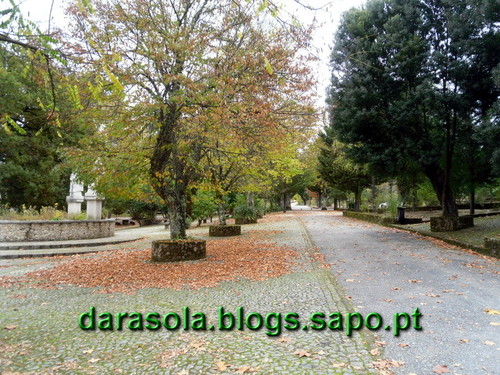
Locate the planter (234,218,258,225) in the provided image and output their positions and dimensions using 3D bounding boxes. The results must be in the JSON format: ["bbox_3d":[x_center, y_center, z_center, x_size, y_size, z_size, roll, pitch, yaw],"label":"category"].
[{"bbox_3d":[-0.250,2.444,28.900,1.580,0.420,1.550,0,-2,5],"label":"planter"}]

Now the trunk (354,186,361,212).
[{"bbox_3d":[11.298,1.261,42.500,0.560,2.750,0.560,0,-2,5],"label":"trunk"}]

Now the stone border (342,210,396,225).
[{"bbox_3d":[10.026,2.568,35.866,1.000,0.480,17.500,0,-2,5],"label":"stone border"}]

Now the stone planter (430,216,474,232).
[{"bbox_3d":[9.740,1.736,19.500,1.800,0.620,1.600,-1,-2,26],"label":"stone planter"}]

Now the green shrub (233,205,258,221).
[{"bbox_3d":[-0.280,1.669,27.000,1.700,1.050,1.550,0,-2,0],"label":"green shrub"}]

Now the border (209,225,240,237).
[{"bbox_3d":[-1.145,1.978,18.600,1.470,0.480,1.450,0,-2,0],"label":"border"}]

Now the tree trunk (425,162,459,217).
[{"bbox_3d":[9.234,0.121,19.500,1.400,2.600,1.000,-1,-2,25],"label":"tree trunk"}]

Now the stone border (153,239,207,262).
[{"bbox_3d":[-1.963,1.702,11.100,1.480,0.520,1.450,0,-2,0],"label":"stone border"}]

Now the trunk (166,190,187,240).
[{"bbox_3d":[-2.004,0.763,11.100,0.530,1.380,0.480,0,-2,0],"label":"trunk"}]

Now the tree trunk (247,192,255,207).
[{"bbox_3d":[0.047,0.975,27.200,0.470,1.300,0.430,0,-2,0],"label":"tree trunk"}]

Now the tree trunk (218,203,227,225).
[{"bbox_3d":[-1.265,1.205,18.600,0.370,1.020,0.340,0,-2,0],"label":"tree trunk"}]

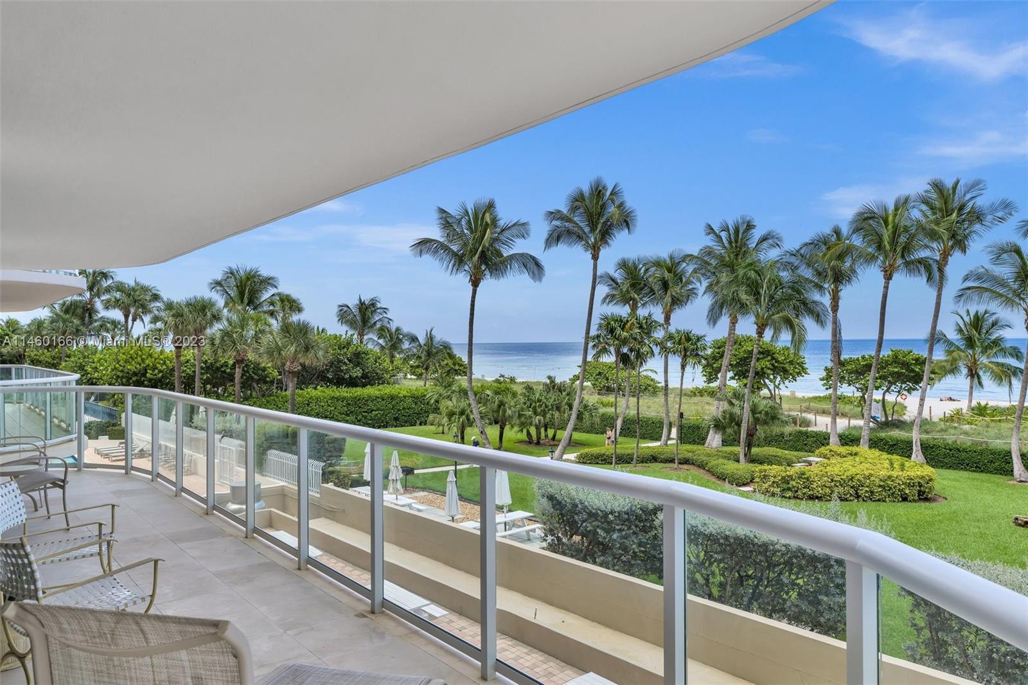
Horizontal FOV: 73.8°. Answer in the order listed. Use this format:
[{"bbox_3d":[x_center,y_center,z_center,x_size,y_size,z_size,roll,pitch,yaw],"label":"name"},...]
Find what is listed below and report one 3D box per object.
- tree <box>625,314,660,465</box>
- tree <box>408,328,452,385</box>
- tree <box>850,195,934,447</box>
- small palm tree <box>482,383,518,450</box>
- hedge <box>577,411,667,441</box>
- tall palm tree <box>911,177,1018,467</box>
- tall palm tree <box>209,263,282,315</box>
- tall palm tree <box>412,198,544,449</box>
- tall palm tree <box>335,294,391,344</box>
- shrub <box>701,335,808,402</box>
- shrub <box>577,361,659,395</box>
[{"bbox_3d":[7.240,2.647,38.600,2.050,8.553,2.100,0,0,11],"label":"tree"},{"bbox_3d":[-10.726,2.532,88.000,5.880,8.780,5.580,-1,0,0],"label":"tree"},{"bbox_3d":[22.342,-0.807,40.517,4.940,15.760,4.690,-1,0,0],"label":"tree"},{"bbox_3d":[-0.880,4.640,43.000,2.220,4.230,2.300,0,0,0],"label":"small palm tree"},{"bbox_3d":[8.100,6.250,50.700,7.900,1.450,1.300,0,0,41],"label":"hedge"},{"bbox_3d":[25.312,-1.086,38.601,6.060,16.290,5.760,-1,0,0],"label":"tall palm tree"},{"bbox_3d":[-25.022,-0.075,64.000,6.400,14.406,6.400,0,0,-21],"label":"tall palm tree"},{"bbox_3d":[-2.311,-1.142,43.800,8.400,16.200,7.600,0,0,-3],"label":"tall palm tree"},{"bbox_3d":[-15.780,0.999,72.000,5.990,11.960,5.690,-1,0,0],"label":"tall palm tree"},{"bbox_3d":[24.578,2.913,70.000,10.800,7.304,9.000,0,0,0],"label":"shrub"},{"bbox_3d":[11.800,3.980,78.000,9.600,3.930,7.000,0,0,0],"label":"shrub"}]

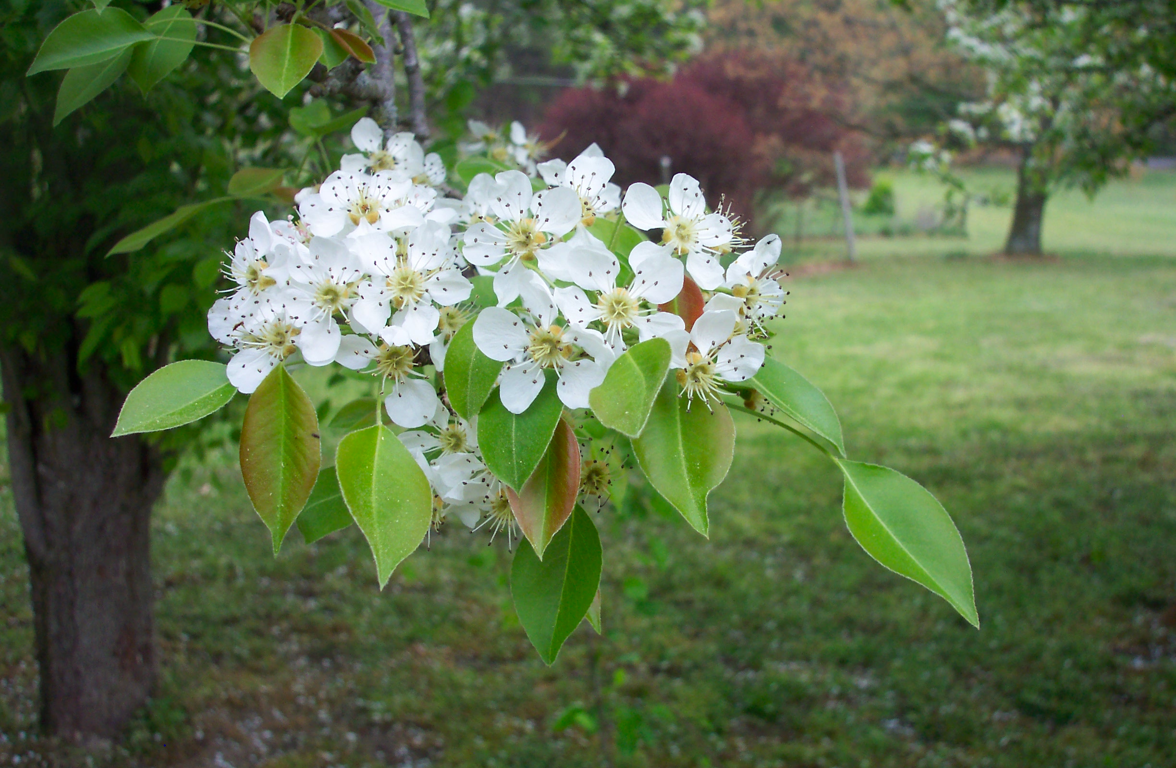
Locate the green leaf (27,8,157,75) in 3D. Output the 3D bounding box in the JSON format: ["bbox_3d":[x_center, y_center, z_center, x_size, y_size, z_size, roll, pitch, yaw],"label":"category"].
[{"bbox_3d":[-0.191,-0.131,0.440,0.050,0.021,0.012,-16,-6,-5],"label":"green leaf"}]

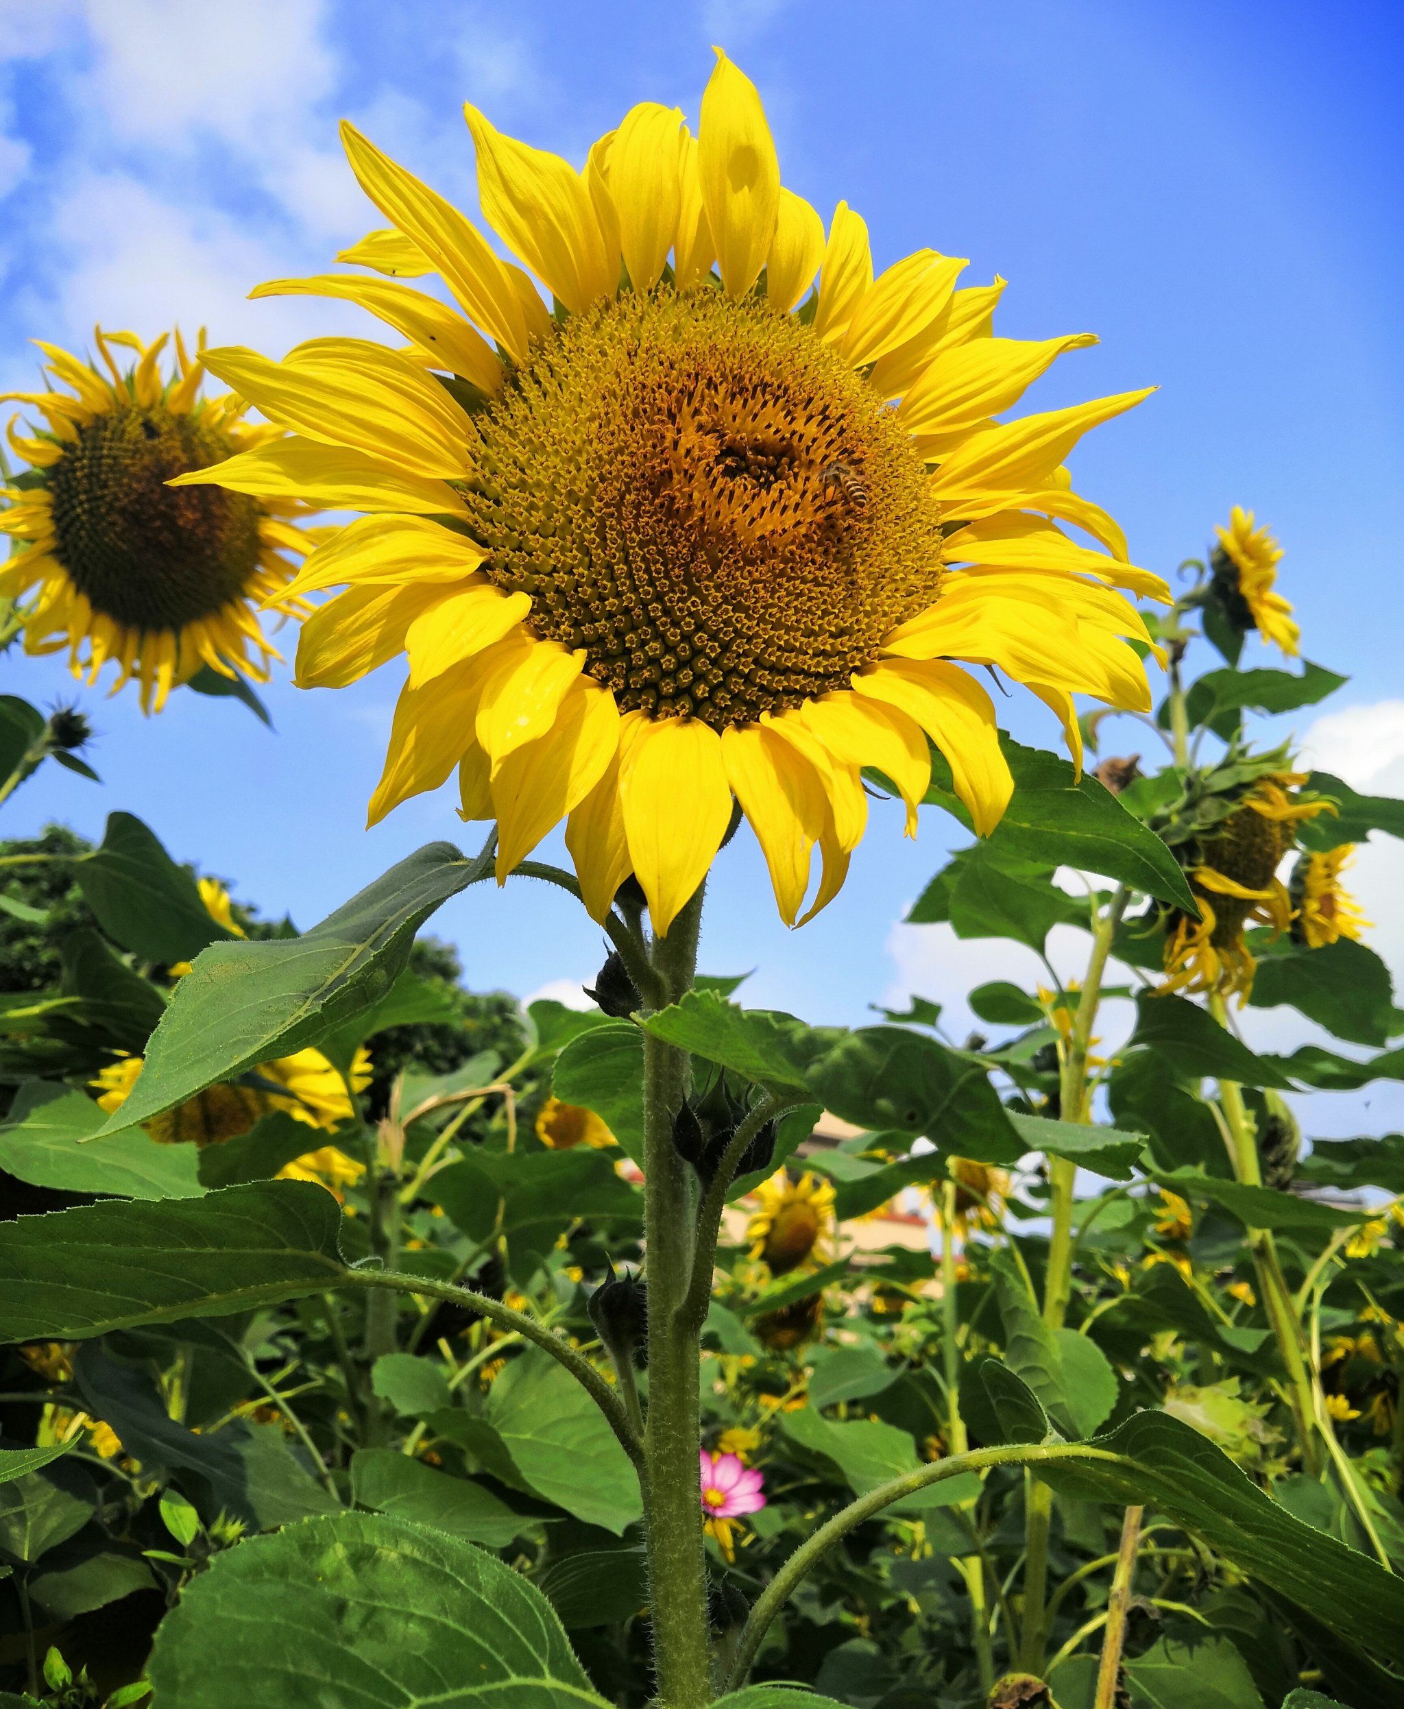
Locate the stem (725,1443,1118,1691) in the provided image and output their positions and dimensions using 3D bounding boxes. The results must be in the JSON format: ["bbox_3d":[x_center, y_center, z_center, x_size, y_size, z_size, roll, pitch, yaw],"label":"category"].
[{"bbox_3d":[0.062,0.201,0.412,0.107,0.064,0.025,0,-10,0],"label":"stem"}]

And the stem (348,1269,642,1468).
[{"bbox_3d":[-0.059,0.148,0.420,0.083,0.053,0.022,0,-10,0],"label":"stem"}]

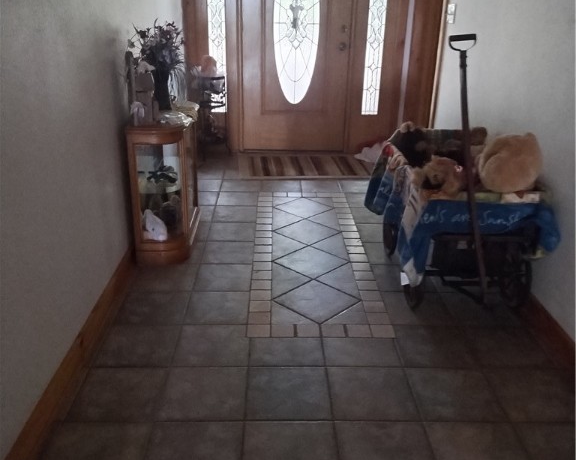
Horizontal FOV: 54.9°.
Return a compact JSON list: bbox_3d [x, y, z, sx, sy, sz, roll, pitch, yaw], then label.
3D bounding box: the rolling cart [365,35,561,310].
[{"bbox_3d":[0.821,-0.328,2.698,0.724,1.207,0.897,0,23,-1],"label":"rolling cart"}]

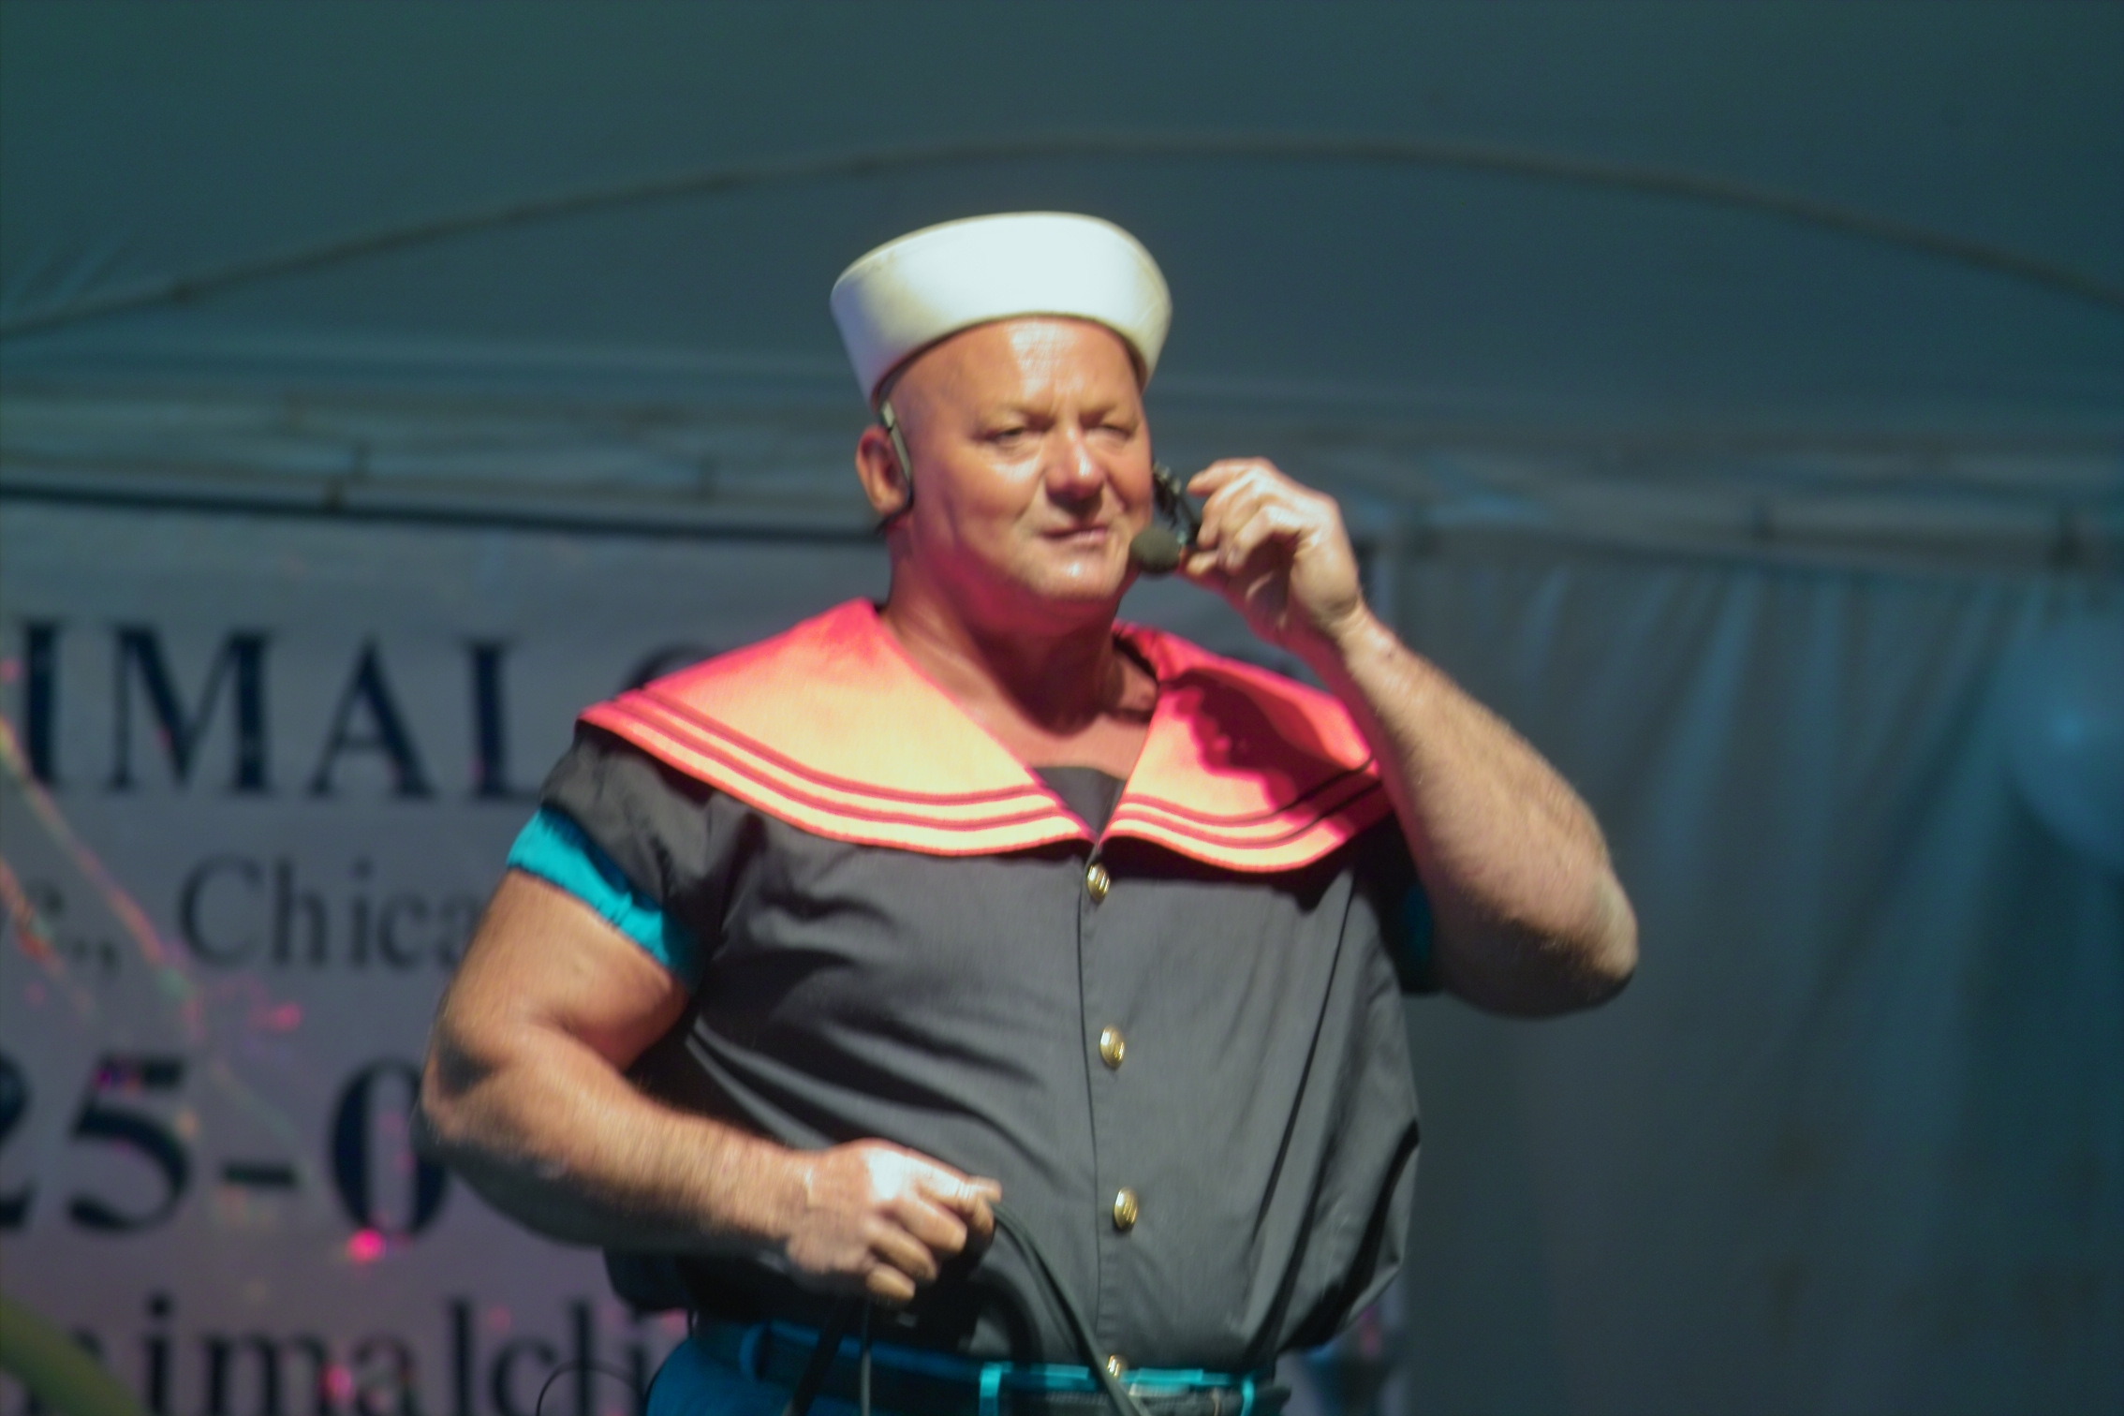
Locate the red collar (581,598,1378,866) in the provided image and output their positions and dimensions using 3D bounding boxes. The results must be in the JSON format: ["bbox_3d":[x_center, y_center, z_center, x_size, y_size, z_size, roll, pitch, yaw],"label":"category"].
[{"bbox_3d":[-0.044,0.019,6.750,0.520,0.200,0.310,2,-6,-25],"label":"red collar"}]

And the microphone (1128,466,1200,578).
[{"bbox_3d":[0.065,-0.119,6.660,0.048,0.071,0.050,2,-6,-20],"label":"microphone"}]

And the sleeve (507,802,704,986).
[{"bbox_3d":[-0.287,0.120,6.640,0.140,0.065,0.140,33,-11,-21],"label":"sleeve"}]

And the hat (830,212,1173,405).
[{"bbox_3d":[-0.037,-0.234,6.760,0.218,0.090,0.230,-4,-29,-2],"label":"hat"}]

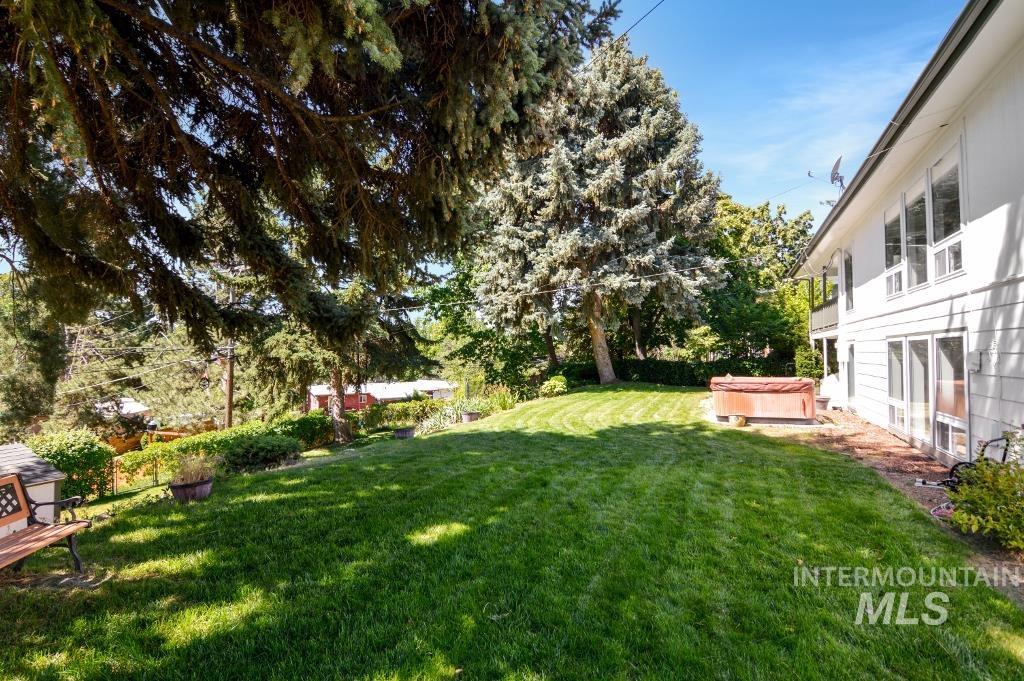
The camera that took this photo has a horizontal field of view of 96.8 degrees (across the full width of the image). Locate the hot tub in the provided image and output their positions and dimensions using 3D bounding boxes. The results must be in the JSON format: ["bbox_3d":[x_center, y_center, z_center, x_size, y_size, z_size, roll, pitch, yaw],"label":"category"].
[{"bbox_3d":[6.150,1.420,11.500,2.150,0.920,2.100,0,-1,23],"label":"hot tub"}]

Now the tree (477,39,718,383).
[{"bbox_3d":[3.850,-5.600,20.700,10.300,15.200,10.000,0,-1,26],"label":"tree"}]

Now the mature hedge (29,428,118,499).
[{"bbox_3d":[-12.400,3.470,12.850,1.400,2.000,1.800,0,-1,26],"label":"mature hedge"}]

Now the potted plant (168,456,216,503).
[{"bbox_3d":[-4.100,1.780,5.850,0.580,0.560,0.580,-1,-1,45],"label":"potted plant"}]

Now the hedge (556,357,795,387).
[{"bbox_3d":[6.750,1.470,20.500,10.000,1.200,1.000,0,-1,26],"label":"hedge"}]

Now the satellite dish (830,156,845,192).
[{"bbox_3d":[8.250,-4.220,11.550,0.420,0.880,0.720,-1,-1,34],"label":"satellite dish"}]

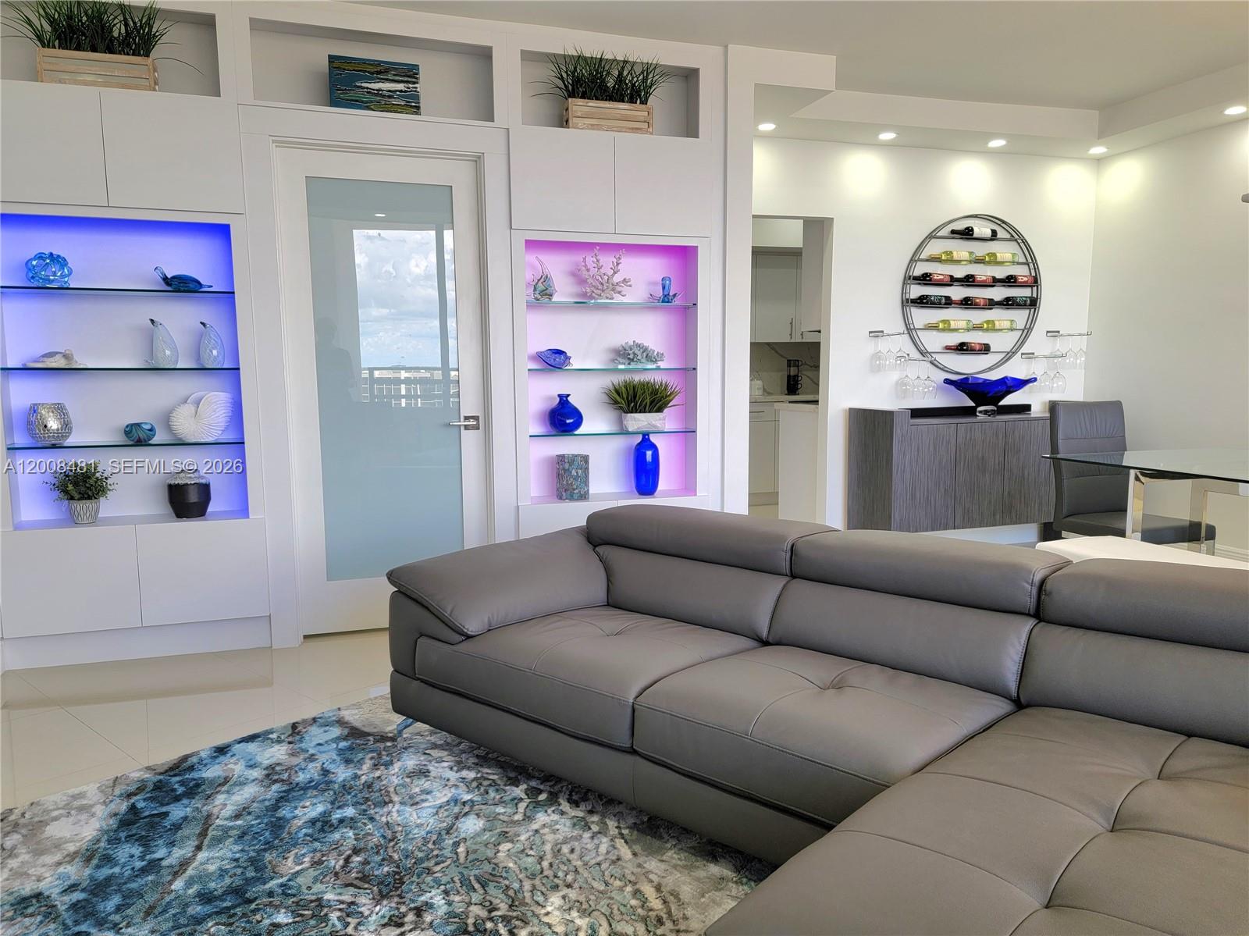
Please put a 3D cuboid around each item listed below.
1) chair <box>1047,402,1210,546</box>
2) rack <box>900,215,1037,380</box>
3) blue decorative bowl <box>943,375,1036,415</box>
[{"bbox_3d":[2.327,0.190,4.017,0.430,0.986,0.560,-3,7,-17],"label":"chair"},{"bbox_3d":[2.095,-1.032,5.199,0.935,0.935,0.090,-3,7,-17],"label":"rack"},{"bbox_3d":[2.171,-0.432,5.162,0.620,0.234,0.360,-3,7,-17],"label":"blue decorative bowl"}]

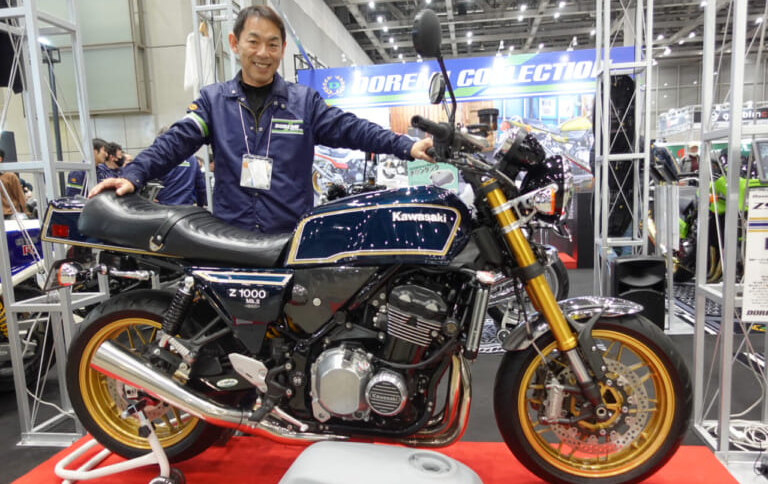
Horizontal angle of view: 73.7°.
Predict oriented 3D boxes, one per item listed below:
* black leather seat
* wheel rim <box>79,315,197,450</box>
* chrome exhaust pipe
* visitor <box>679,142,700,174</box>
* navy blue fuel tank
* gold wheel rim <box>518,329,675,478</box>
[{"bbox_3d":[-0.622,-0.053,1.710,0.710,0.250,0.270,-1,7,8],"label":"black leather seat"},{"bbox_3d":[-0.804,0.475,1.800,0.460,0.460,0.150,-1,7,8],"label":"wheel rim"},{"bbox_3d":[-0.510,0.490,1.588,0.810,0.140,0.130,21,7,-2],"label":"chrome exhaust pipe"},{"bbox_3d":[5.855,-1.042,9.696,0.520,1.660,0.320,1,7,24],"label":"visitor"},{"bbox_3d":[-0.011,-0.059,1.626,0.580,0.245,0.330,-1,7,8],"label":"navy blue fuel tank"},{"bbox_3d":[0.647,0.492,1.604,0.460,0.460,0.115,-1,7,8],"label":"gold wheel rim"}]

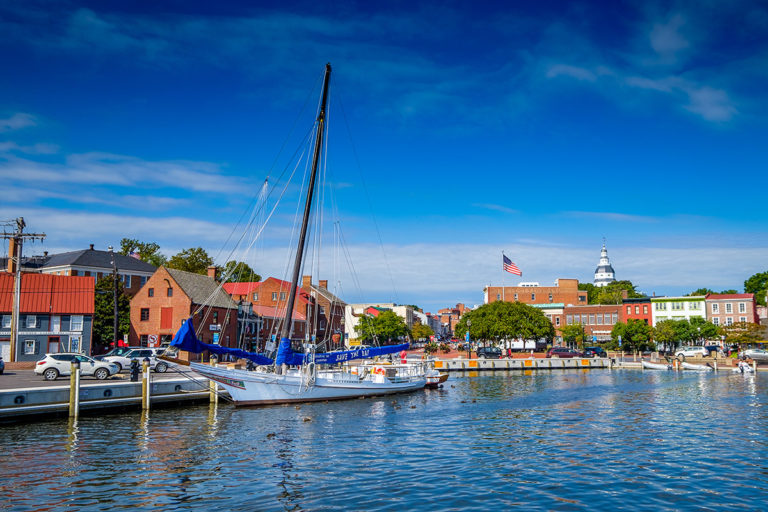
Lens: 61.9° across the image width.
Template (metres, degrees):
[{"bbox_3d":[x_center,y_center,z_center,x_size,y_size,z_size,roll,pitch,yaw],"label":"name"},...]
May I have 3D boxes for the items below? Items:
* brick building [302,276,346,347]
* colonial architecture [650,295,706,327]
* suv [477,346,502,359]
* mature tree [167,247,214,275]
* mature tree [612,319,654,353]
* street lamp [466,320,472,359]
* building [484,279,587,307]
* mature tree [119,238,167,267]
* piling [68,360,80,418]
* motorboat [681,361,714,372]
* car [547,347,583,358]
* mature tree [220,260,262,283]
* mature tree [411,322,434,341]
[{"bbox_3d":[-11.034,10.035,105.784,8.000,12.300,8.500,-2,-8,15],"label":"brick building"},{"bbox_3d":[60.270,13.812,129.088,9.800,10.600,11.000,-5,-9,30],"label":"colonial architecture"},{"bbox_3d":[14.380,13.072,86.000,4.500,1.700,1.850,3,-8,-23],"label":"suv"},{"bbox_3d":[-27.676,6.322,92.000,9.000,14.400,8.500,2,-8,-17],"label":"mature tree"},{"bbox_3d":[44.473,14.316,114.115,7.000,6.500,6.700,0,-8,0],"label":"mature tree"},{"bbox_3d":[11.615,11.290,86.770,0.620,5.250,0.600,0,-8,0],"label":"street lamp"},{"bbox_3d":[37.155,14.578,164.554,25.000,15.600,13.000,0,-8,-3],"label":"building"},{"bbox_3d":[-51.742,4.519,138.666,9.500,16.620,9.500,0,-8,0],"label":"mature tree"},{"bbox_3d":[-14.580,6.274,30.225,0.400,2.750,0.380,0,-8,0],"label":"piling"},{"bbox_3d":[39.256,13.942,80.000,3.600,1.050,1.600,-4,-9,30],"label":"motorboat"},{"bbox_3d":[26.793,14.142,93.948,5.000,1.720,1.900,1,-8,-9],"label":"car"},{"bbox_3d":[-27.832,7.216,125.192,9.500,13.000,9.500,0,-8,0],"label":"mature tree"},{"bbox_3d":[7.434,15.027,121.083,4.700,5.400,4.700,0,-8,0],"label":"mature tree"}]

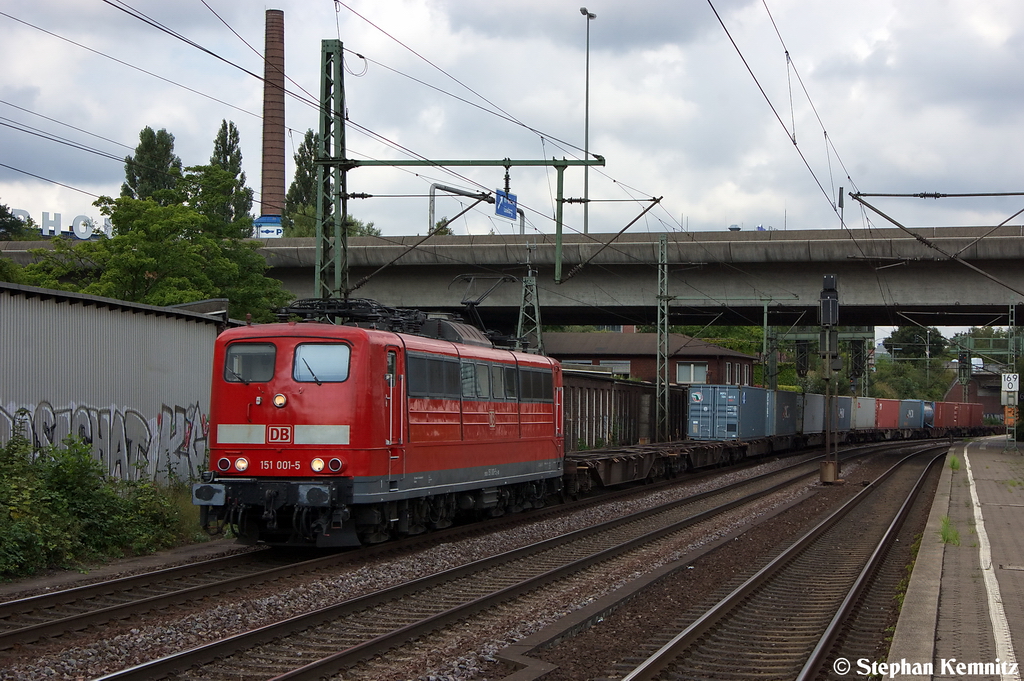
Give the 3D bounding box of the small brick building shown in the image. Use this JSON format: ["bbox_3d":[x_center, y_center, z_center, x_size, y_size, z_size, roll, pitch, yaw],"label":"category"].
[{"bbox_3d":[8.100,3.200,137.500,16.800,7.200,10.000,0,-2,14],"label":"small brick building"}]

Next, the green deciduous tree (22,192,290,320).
[{"bbox_3d":[-12.700,-0.200,68.000,9.600,10.200,9.000,0,-2,12],"label":"green deciduous tree"}]

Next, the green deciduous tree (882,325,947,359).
[{"bbox_3d":[63.800,0.600,302.000,10.200,9.200,9.800,0,-2,12],"label":"green deciduous tree"}]

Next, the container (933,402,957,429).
[{"bbox_3d":[44.600,7.800,199.000,2.440,2.590,6.060,-1,-2,22],"label":"container"}]

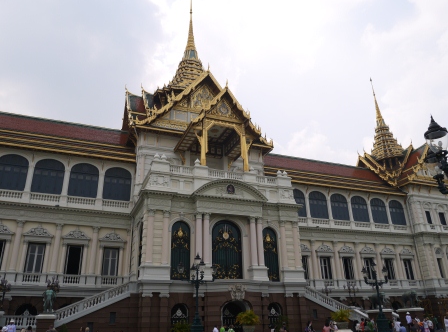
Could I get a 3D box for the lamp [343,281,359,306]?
[{"bbox_3d":[14.091,14.350,40.588,1.300,2.700,1.300,8,-25,-20],"label":"lamp"}]

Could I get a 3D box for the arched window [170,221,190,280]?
[{"bbox_3d":[-3.909,7.601,33.012,1.760,5.320,0.300,8,-26,-19],"label":"arched window"}]

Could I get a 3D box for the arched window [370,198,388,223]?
[{"bbox_3d":[23.925,6.948,55.580,2.900,3.900,0.350,8,-25,-20],"label":"arched window"}]

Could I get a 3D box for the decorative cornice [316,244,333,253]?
[{"bbox_3d":[13.237,10.823,47.592,2.750,1.050,0.450,8,-25,-20],"label":"decorative cornice"}]

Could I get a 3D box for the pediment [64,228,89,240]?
[{"bbox_3d":[-15.048,6.933,37.130,2.720,1.080,0.400,8,-26,-19],"label":"pediment"}]

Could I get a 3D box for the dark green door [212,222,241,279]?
[{"bbox_3d":[0.383,7.989,34.925,3.000,5.600,0.450,8,-25,-20],"label":"dark green door"}]

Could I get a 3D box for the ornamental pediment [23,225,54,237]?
[{"bbox_3d":[-18.834,6.603,36.755,2.900,1.200,0.450,8,-25,-20],"label":"ornamental pediment"}]

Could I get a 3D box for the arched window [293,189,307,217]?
[{"bbox_3d":[9.731,4.901,48.942,3.020,3.960,0.300,8,-26,-19],"label":"arched window"}]

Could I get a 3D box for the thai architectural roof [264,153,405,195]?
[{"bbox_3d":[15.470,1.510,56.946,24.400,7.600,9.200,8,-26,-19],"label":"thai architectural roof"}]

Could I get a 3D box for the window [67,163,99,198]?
[{"bbox_3d":[-15.315,1.592,39.816,2.900,3.900,0.400,8,-25,-20],"label":"window"}]

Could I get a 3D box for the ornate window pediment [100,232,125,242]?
[{"bbox_3d":[-11.702,7.452,38.287,2.640,1.000,0.400,8,-26,-19],"label":"ornate window pediment"}]

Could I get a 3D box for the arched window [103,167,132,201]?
[{"bbox_3d":[-11.996,1.976,41.174,2.960,3.960,0.300,8,-26,-19],"label":"arched window"}]

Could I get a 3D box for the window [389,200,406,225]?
[{"bbox_3d":[27.353,7.400,56.938,2.900,3.900,0.350,8,-25,-20],"label":"window"}]

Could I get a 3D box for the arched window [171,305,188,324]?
[{"bbox_3d":[-3.908,13.277,32.184,1.500,2.000,0.350,8,-25,-20],"label":"arched window"}]

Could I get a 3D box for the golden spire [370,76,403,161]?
[{"bbox_3d":[31.337,-9.818,73.362,4.600,18.800,4.600,8,-25,-20],"label":"golden spire"}]

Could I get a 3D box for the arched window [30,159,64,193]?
[{"bbox_3d":[-18.680,1.049,38.830,3.040,3.960,0.300,8,-26,-19],"label":"arched window"}]

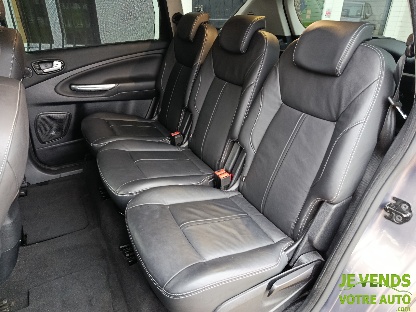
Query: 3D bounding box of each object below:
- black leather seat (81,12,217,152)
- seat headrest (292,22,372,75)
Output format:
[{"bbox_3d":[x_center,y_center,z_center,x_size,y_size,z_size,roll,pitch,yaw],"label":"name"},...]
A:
[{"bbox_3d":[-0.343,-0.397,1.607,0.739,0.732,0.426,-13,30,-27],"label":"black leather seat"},{"bbox_3d":[0.369,-0.332,0.881,0.108,0.165,0.201,1,23,-33],"label":"seat headrest"}]

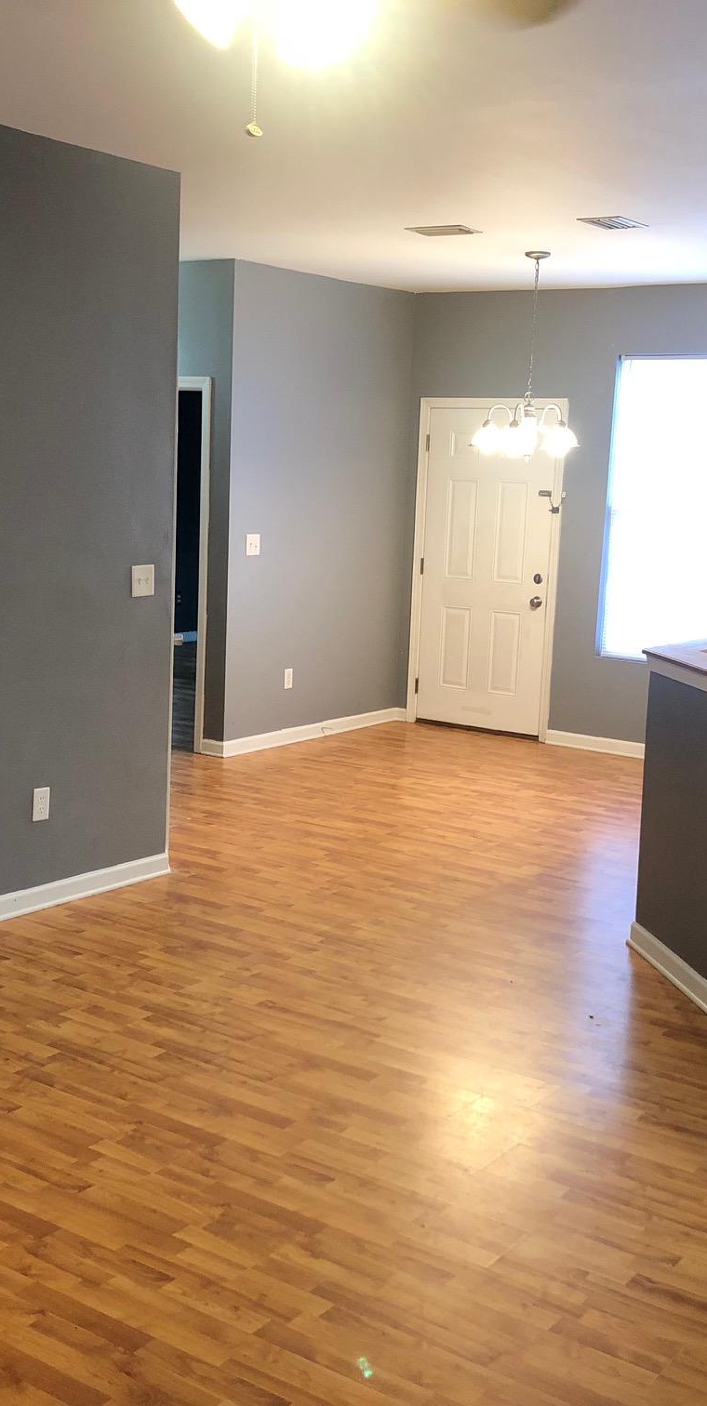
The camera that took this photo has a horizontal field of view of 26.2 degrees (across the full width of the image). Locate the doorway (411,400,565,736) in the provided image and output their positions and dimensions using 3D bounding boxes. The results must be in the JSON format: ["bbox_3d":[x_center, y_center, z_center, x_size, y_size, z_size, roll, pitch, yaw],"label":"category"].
[{"bbox_3d":[0.840,-0.856,9.630,1.051,2.104,0.101,8,11,35],"label":"doorway"}]

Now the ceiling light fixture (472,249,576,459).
[{"bbox_3d":[0.903,-1.740,7.664,0.535,1.017,0.535,2,9,0],"label":"ceiling light fixture"}]

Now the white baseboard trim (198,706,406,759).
[{"bbox_3d":[-0.262,0.165,9.352,0.183,0.085,1.875,8,11,35],"label":"white baseboard trim"}]

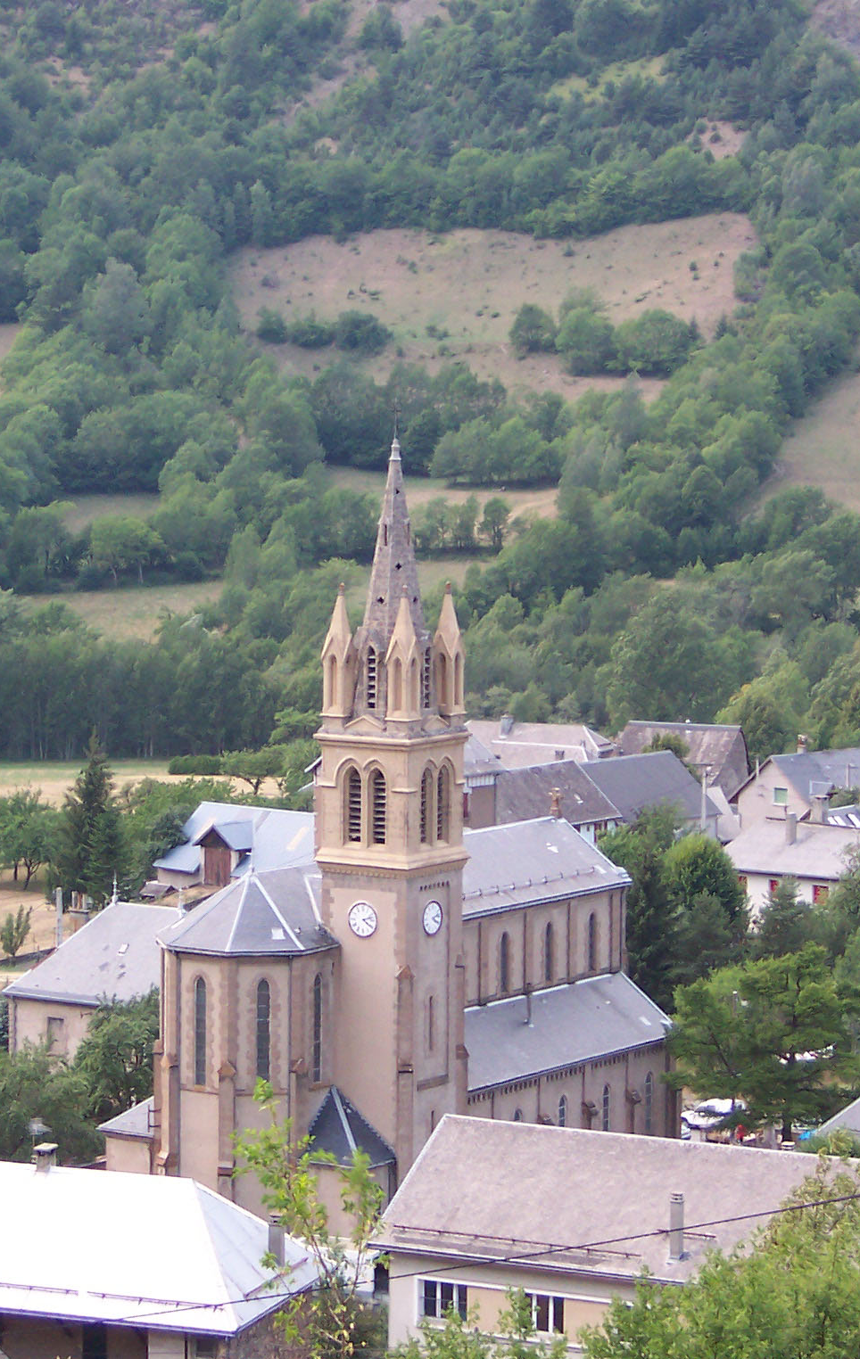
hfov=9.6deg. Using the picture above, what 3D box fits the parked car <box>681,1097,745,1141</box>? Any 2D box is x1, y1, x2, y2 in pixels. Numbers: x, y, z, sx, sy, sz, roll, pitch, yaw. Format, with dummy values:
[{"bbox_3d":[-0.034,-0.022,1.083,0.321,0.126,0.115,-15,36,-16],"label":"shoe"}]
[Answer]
[{"bbox_3d":[15.877,24.644,288.272,1.750,1.500,4.150,4,7,34],"label":"parked car"}]

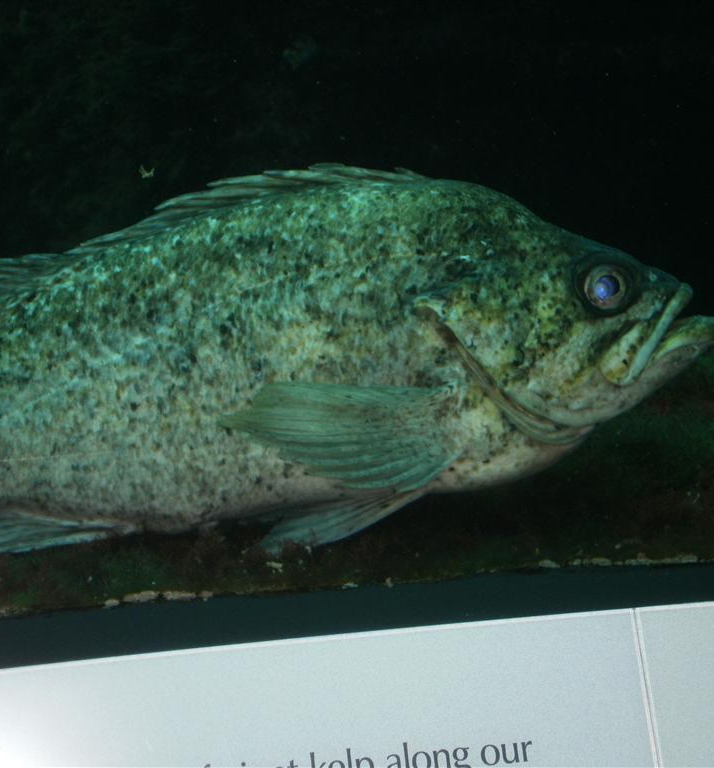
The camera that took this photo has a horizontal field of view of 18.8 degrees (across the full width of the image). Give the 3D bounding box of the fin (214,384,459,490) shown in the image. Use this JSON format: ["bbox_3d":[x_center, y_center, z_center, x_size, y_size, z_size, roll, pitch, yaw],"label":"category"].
[{"bbox_3d":[-0.008,0.025,1.020,0.112,0.048,0.030,-2,9,7],"label":"fin"}]

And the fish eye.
[{"bbox_3d":[0.118,-0.045,1.030,0.021,0.021,0.013,-7,7,-9],"label":"fish eye"}]

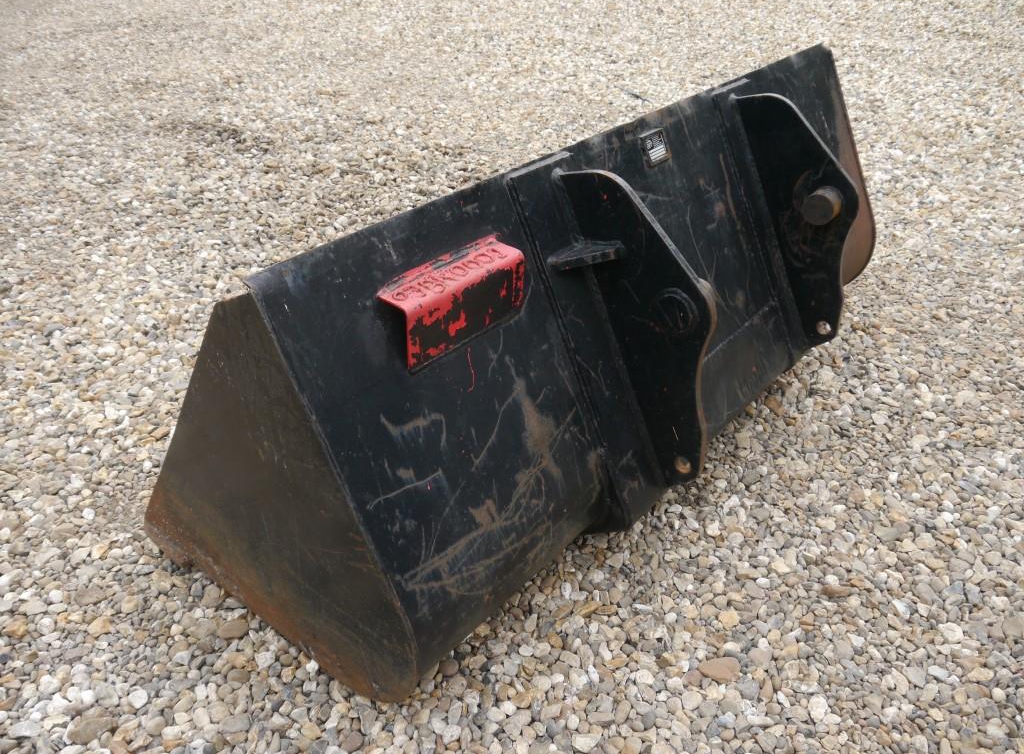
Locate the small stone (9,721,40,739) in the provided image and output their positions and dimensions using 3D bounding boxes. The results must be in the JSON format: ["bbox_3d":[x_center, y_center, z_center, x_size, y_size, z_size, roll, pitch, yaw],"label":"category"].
[{"bbox_3d":[-0.830,0.602,1.410,0.050,0.019,0.030,-8,32,-10],"label":"small stone"}]

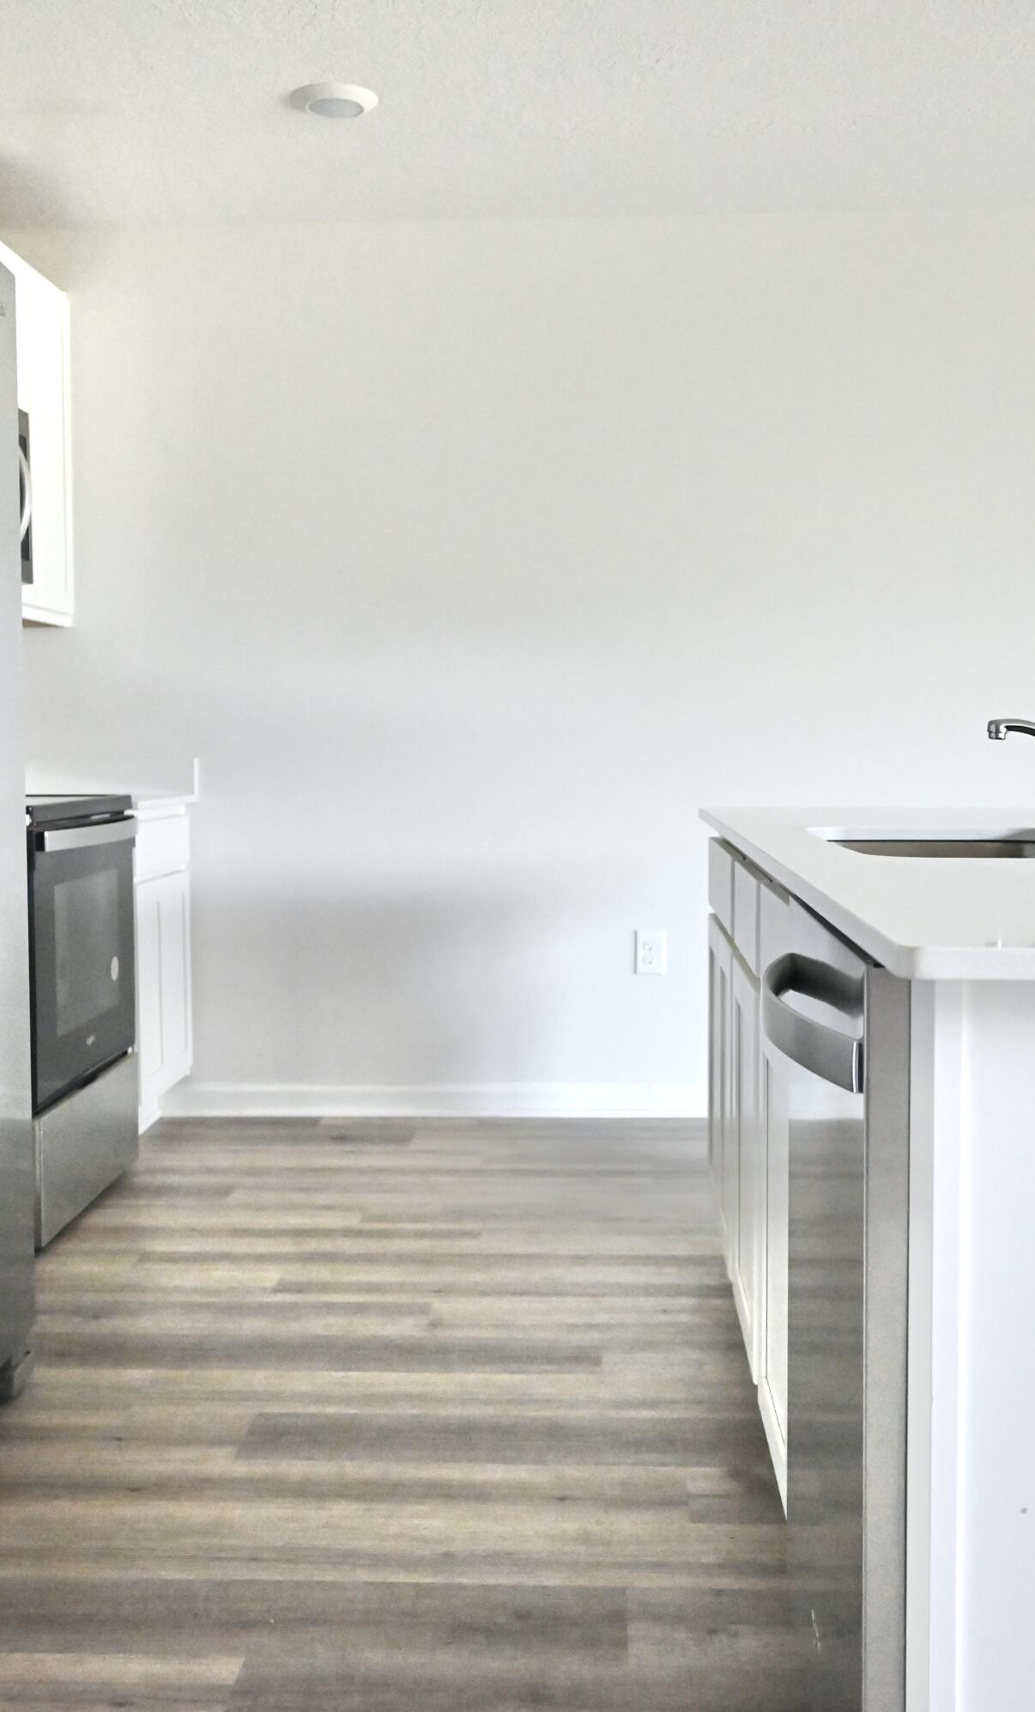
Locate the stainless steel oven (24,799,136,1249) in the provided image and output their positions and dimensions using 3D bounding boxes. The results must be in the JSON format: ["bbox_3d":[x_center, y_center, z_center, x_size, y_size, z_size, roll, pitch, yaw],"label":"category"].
[{"bbox_3d":[-1.250,0.333,3.808,0.710,0.918,0.757,0,4,3],"label":"stainless steel oven"}]

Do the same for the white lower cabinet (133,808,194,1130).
[{"bbox_3d":[-1.246,0.307,4.514,0.630,0.880,0.610,0,4,3],"label":"white lower cabinet"}]

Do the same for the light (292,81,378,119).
[{"bbox_3d":[-0.405,-1.660,3.786,0.192,0.028,0.192,0,4,3],"label":"light"}]

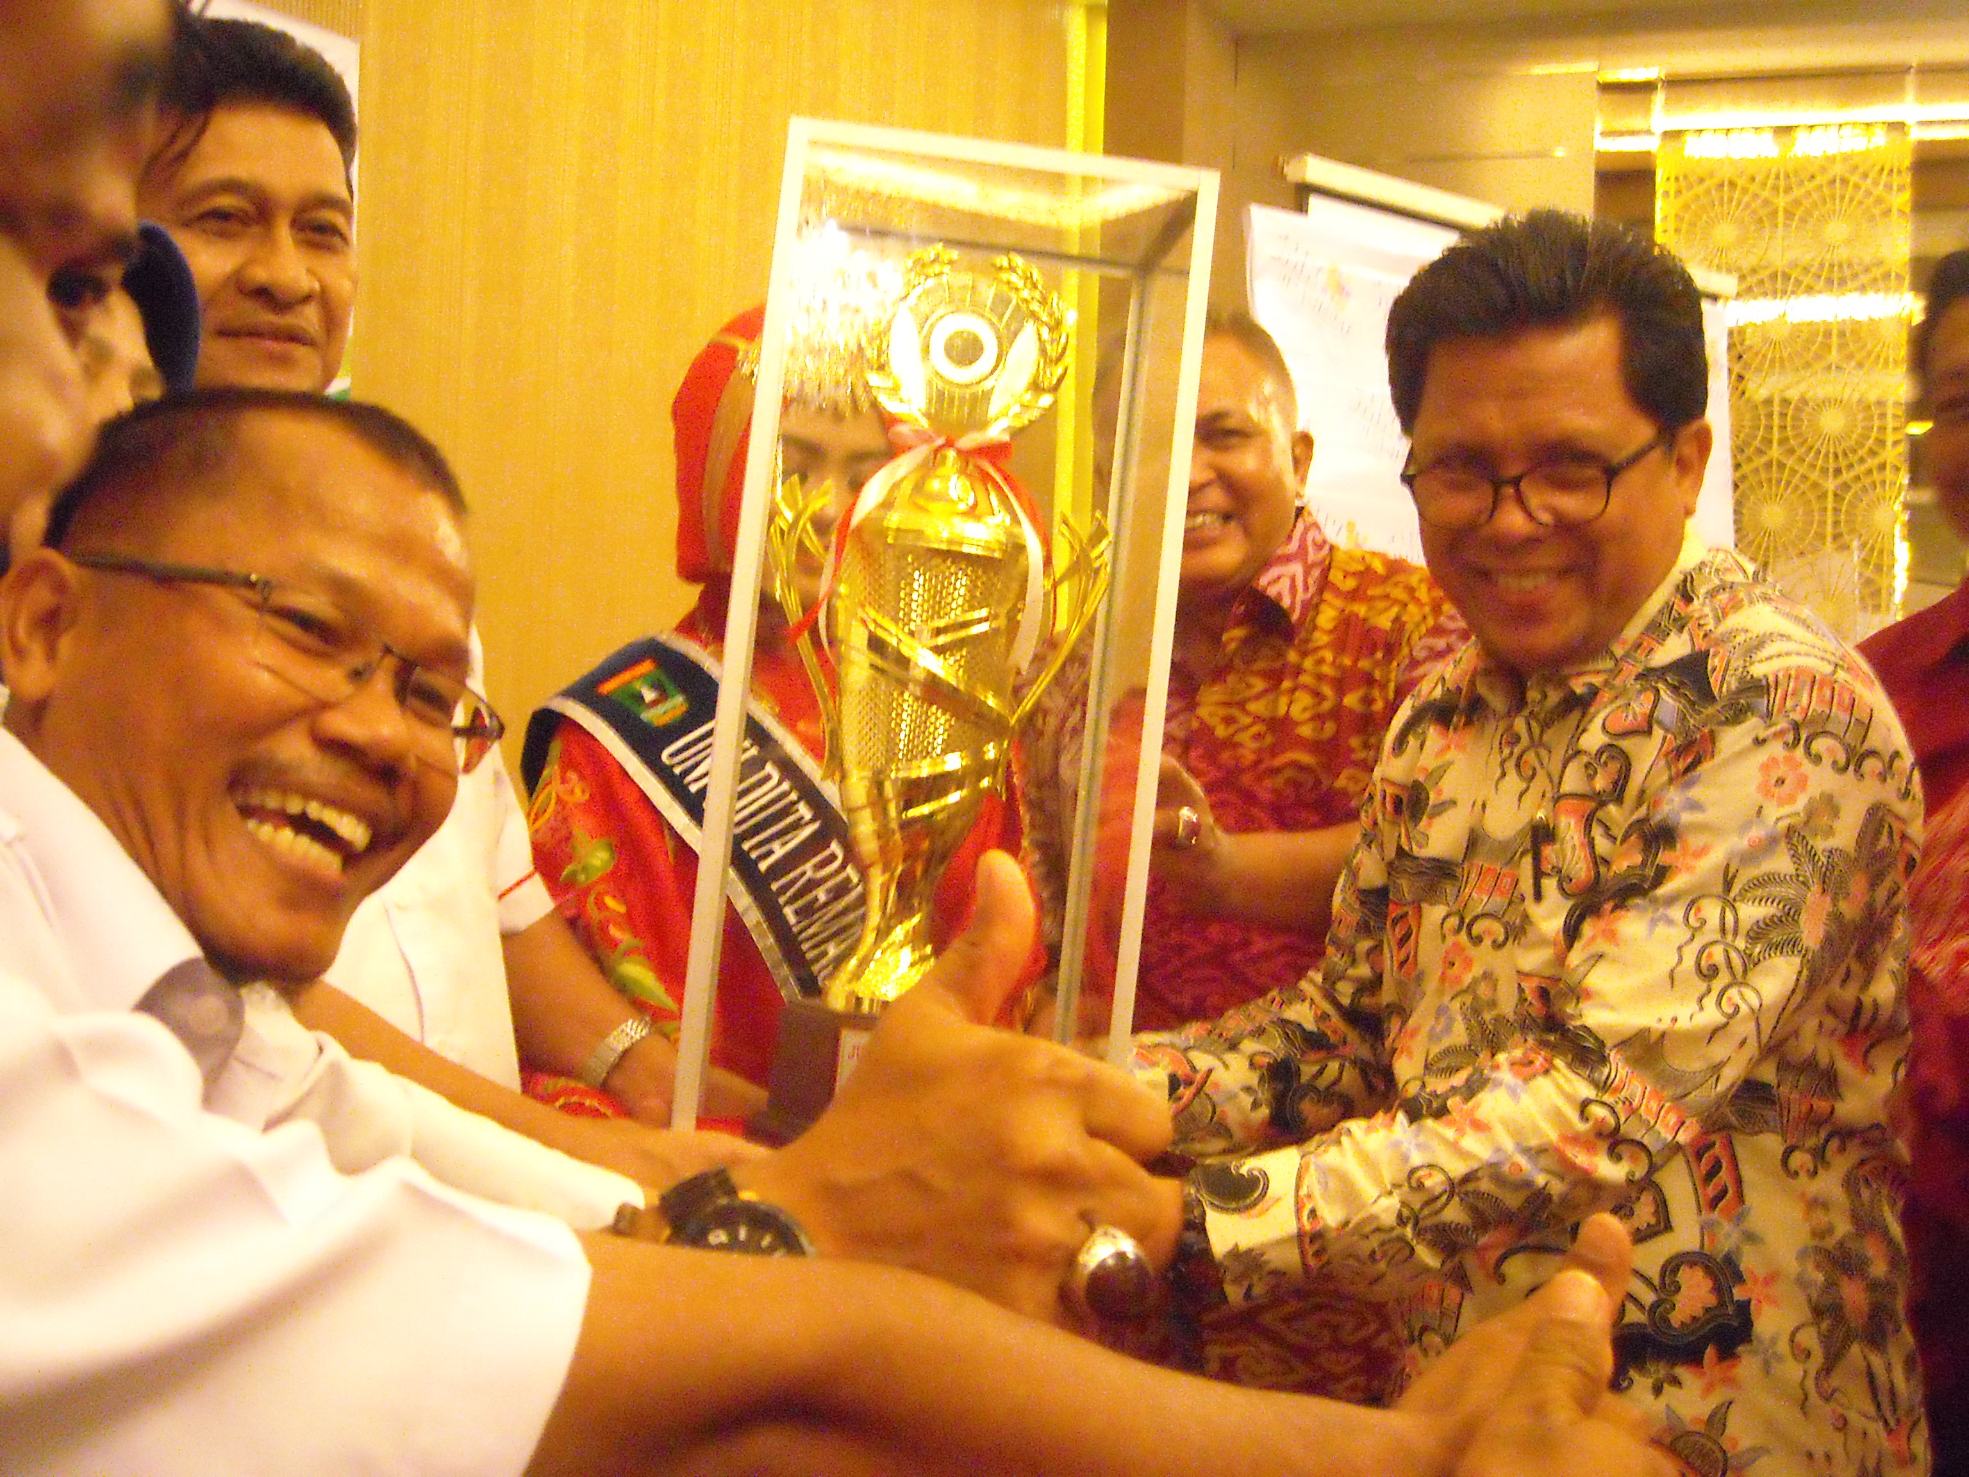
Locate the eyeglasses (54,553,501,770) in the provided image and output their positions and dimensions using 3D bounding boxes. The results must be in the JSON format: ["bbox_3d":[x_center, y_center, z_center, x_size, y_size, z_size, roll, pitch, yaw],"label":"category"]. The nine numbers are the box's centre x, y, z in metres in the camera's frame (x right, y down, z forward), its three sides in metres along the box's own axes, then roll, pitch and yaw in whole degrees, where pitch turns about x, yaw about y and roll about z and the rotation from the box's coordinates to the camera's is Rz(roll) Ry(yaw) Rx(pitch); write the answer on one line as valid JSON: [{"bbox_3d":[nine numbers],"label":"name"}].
[{"bbox_3d":[-0.272,-0.016,0.945,0.138,0.044,0.140,2,-21,32],"label":"eyeglasses"}]

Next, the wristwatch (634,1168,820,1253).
[{"bbox_3d":[-0.067,0.165,0.760,0.047,0.068,0.058,-25,-9,3],"label":"wristwatch"}]

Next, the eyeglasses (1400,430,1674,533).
[{"bbox_3d":[0.337,-0.167,1.539,0.138,0.045,0.138,3,26,26],"label":"eyeglasses"}]

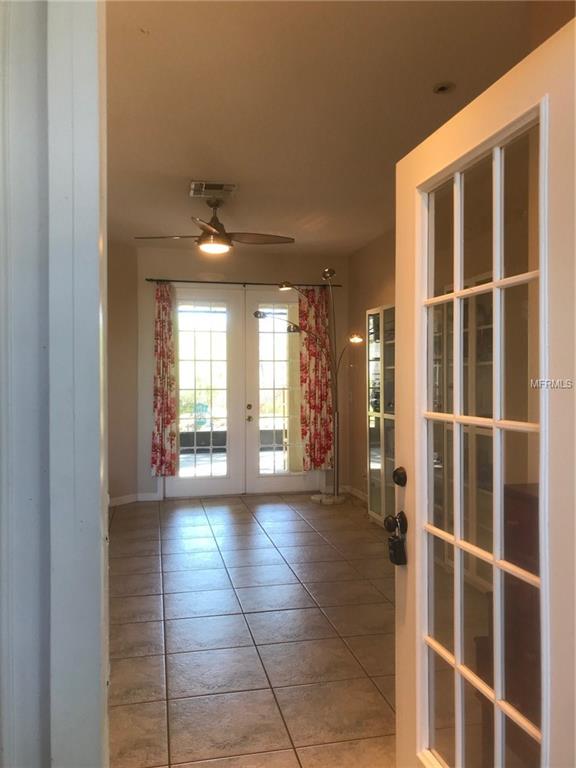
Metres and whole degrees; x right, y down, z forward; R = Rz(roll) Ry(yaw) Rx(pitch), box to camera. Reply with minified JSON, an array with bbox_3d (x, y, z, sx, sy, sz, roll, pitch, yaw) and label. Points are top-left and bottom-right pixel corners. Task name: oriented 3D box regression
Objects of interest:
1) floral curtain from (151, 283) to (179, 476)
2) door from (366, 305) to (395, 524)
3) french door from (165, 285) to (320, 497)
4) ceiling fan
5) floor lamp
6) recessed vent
[{"bbox_3d":[-1.414,-0.048,7.096,0.291,2.208,0.120,0,0,-12],"label":"floral curtain"},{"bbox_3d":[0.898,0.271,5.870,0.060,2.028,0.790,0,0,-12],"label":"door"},{"bbox_3d":[-0.513,0.087,7.412,1.864,2.458,0.080,0,0,-12],"label":"french door"},{"bbox_3d":[-0.633,-1.361,5.406,1.370,0.454,1.330,0,0,-12],"label":"ceiling fan"},{"bbox_3d":[0.289,0.047,6.822,1.211,2.536,0.820,0,0,-12],"label":"floor lamp"},{"bbox_3d":[-0.616,-1.572,5.103,0.365,0.040,0.390,0,0,-12],"label":"recessed vent"}]

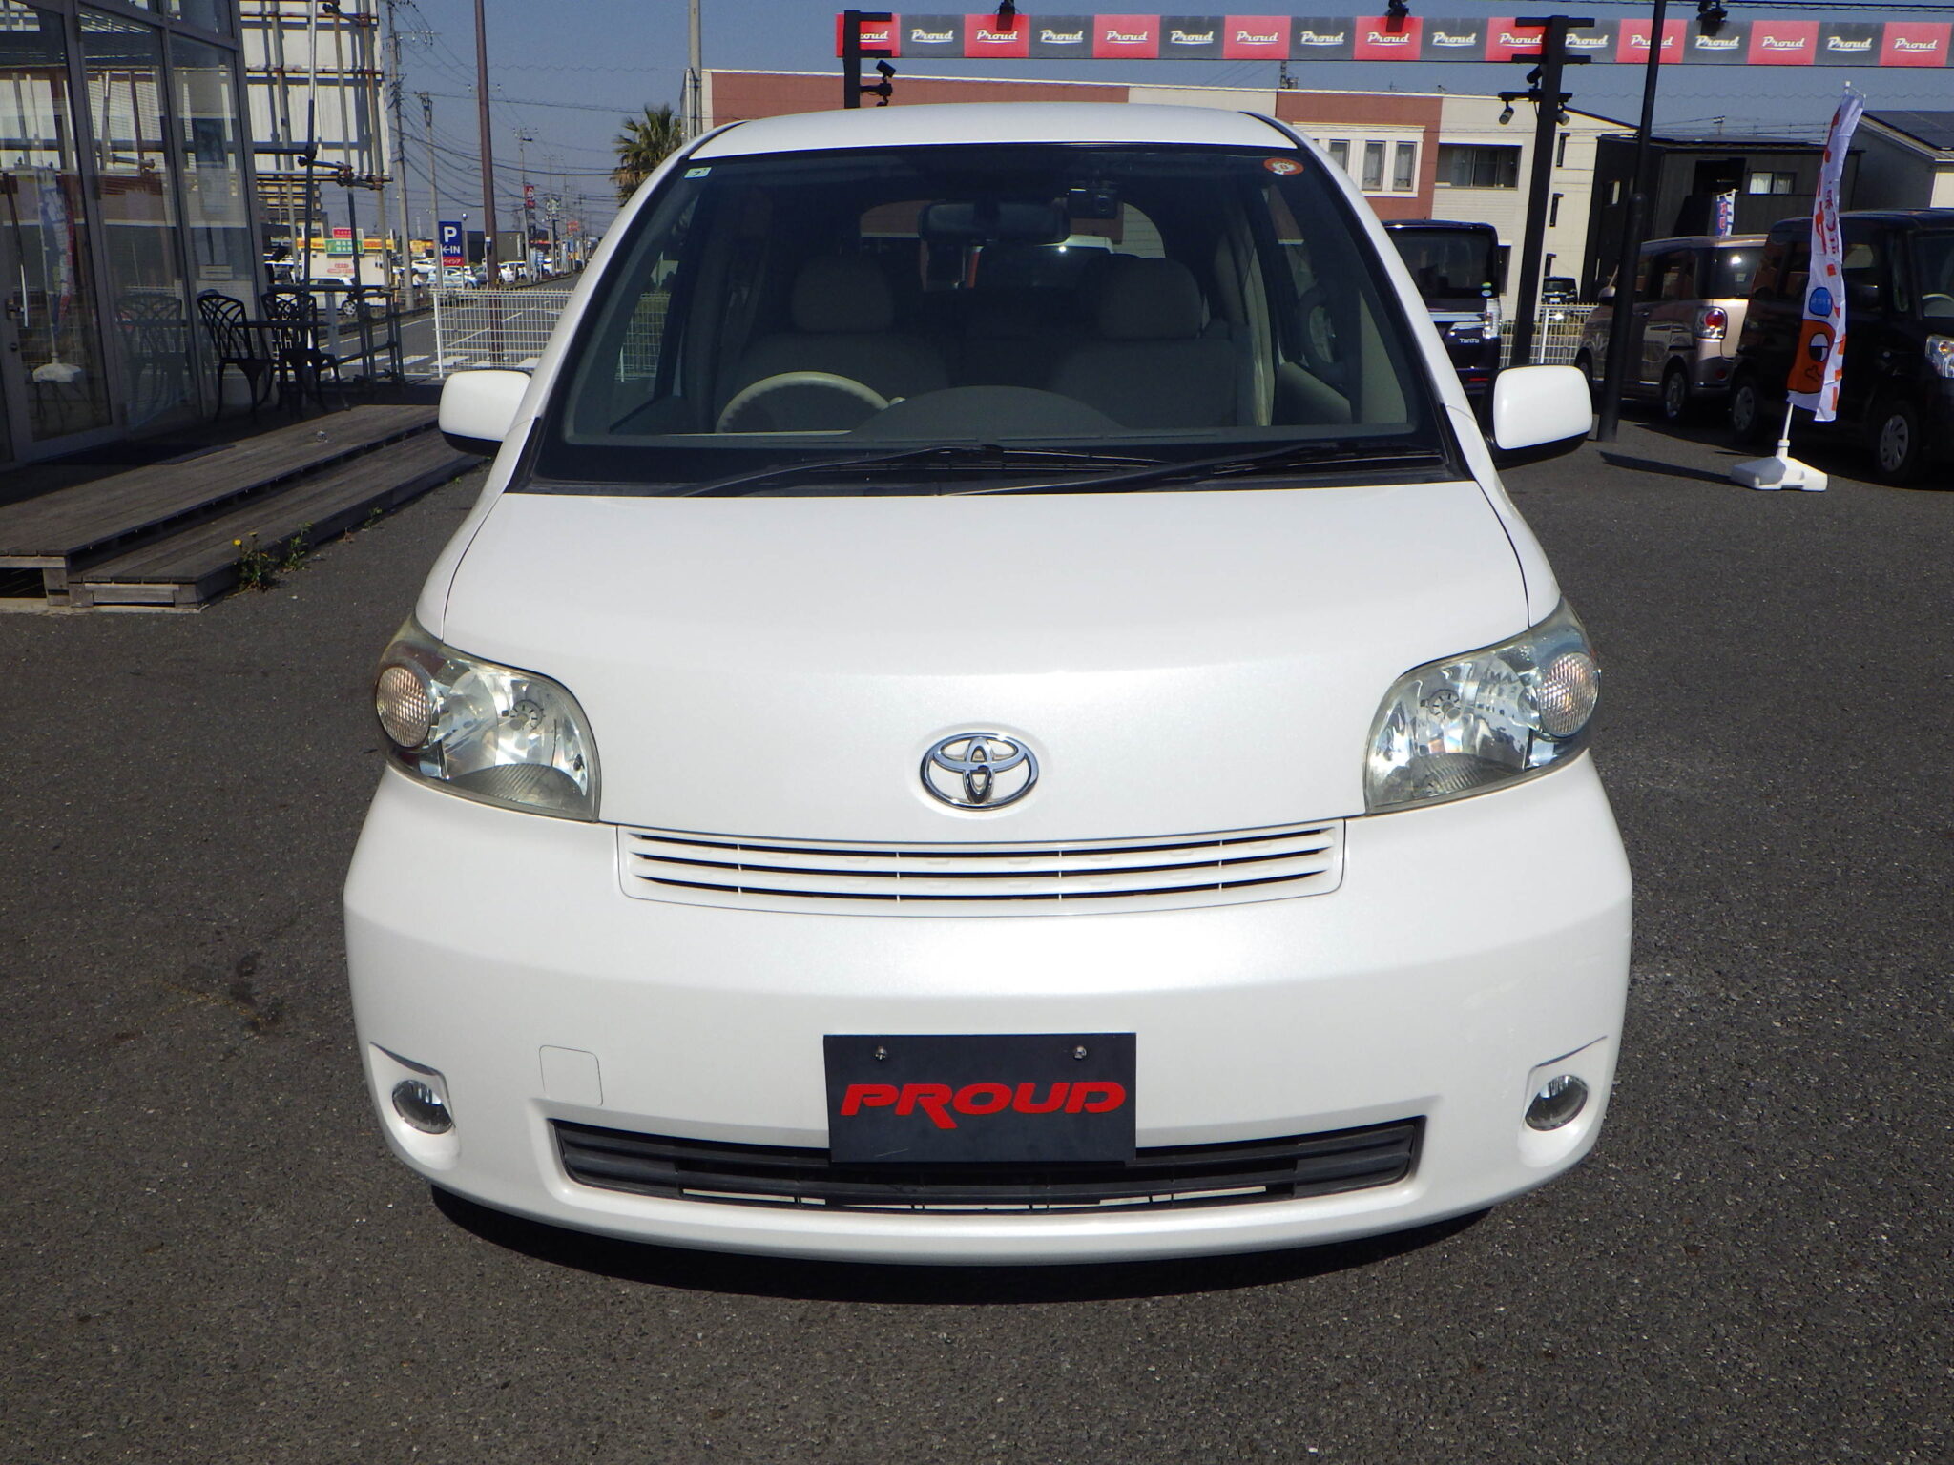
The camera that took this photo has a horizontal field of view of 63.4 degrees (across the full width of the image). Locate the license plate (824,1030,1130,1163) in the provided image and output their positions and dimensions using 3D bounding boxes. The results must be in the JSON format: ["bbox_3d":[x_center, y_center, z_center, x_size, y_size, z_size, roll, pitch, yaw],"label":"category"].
[{"bbox_3d":[0.006,0.393,1.694,0.330,0.165,0.010,0,21,0],"label":"license plate"}]

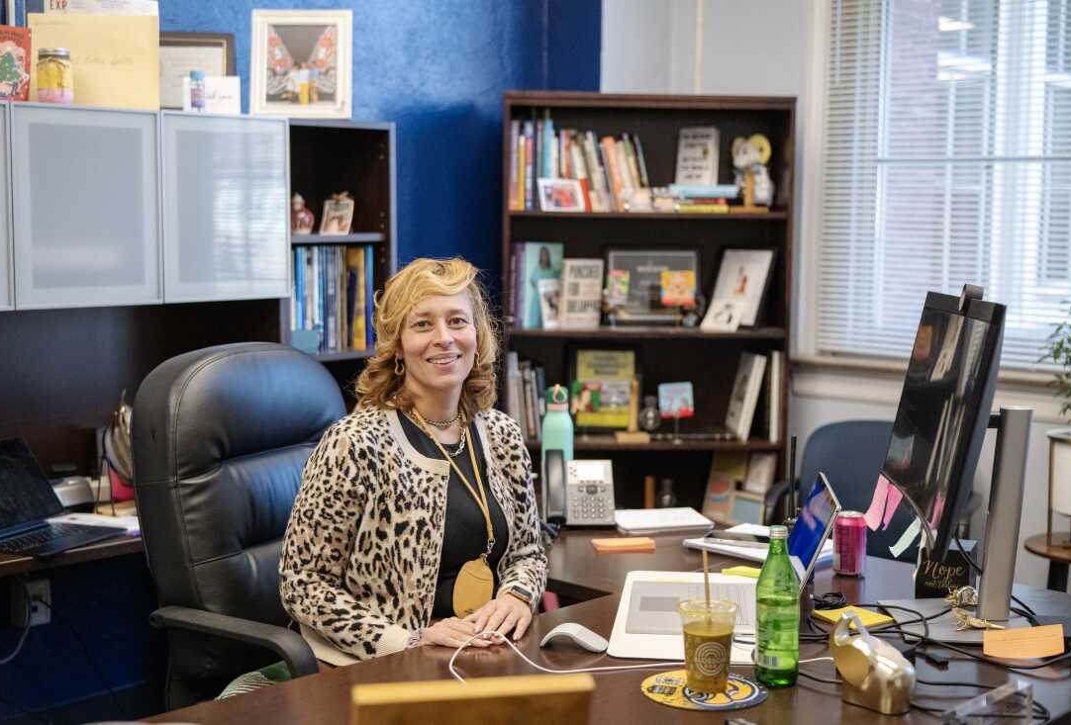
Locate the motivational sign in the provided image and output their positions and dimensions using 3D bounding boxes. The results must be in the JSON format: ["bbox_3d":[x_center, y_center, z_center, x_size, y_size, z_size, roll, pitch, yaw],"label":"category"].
[{"bbox_3d":[0.788,0.406,2.707,0.106,0.088,0.060,1,7,6],"label":"motivational sign"}]

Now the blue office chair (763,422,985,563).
[{"bbox_3d":[0.918,0.619,3.934,0.610,0.870,0.590,3,7,22],"label":"blue office chair"}]

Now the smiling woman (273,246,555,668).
[{"bbox_3d":[-0.125,0.506,2.574,0.500,1.380,0.780,-4,8,-38],"label":"smiling woman"}]

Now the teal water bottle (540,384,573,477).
[{"bbox_3d":[0.052,0.205,3.475,0.078,0.298,0.078,1,6,0],"label":"teal water bottle"}]

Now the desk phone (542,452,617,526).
[{"bbox_3d":[0.103,0.294,3.299,0.172,0.163,0.135,1,6,0],"label":"desk phone"}]

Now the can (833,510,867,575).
[{"bbox_3d":[0.647,0.371,2.852,0.066,0.122,0.066,1,6,0],"label":"can"}]

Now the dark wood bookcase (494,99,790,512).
[{"bbox_3d":[0.347,0.054,4.605,0.915,1.830,0.310,1,6,0],"label":"dark wood bookcase"}]

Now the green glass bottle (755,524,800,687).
[{"bbox_3d":[0.384,0.381,2.187,0.068,0.247,0.068,1,6,0],"label":"green glass bottle"}]

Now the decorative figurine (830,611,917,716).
[{"bbox_3d":[0.507,0.453,2.104,0.120,0.124,0.068,6,9,41],"label":"decorative figurine"}]

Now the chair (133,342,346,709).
[{"bbox_3d":[-0.446,0.565,2.913,0.700,1.180,0.670,6,8,38],"label":"chair"}]

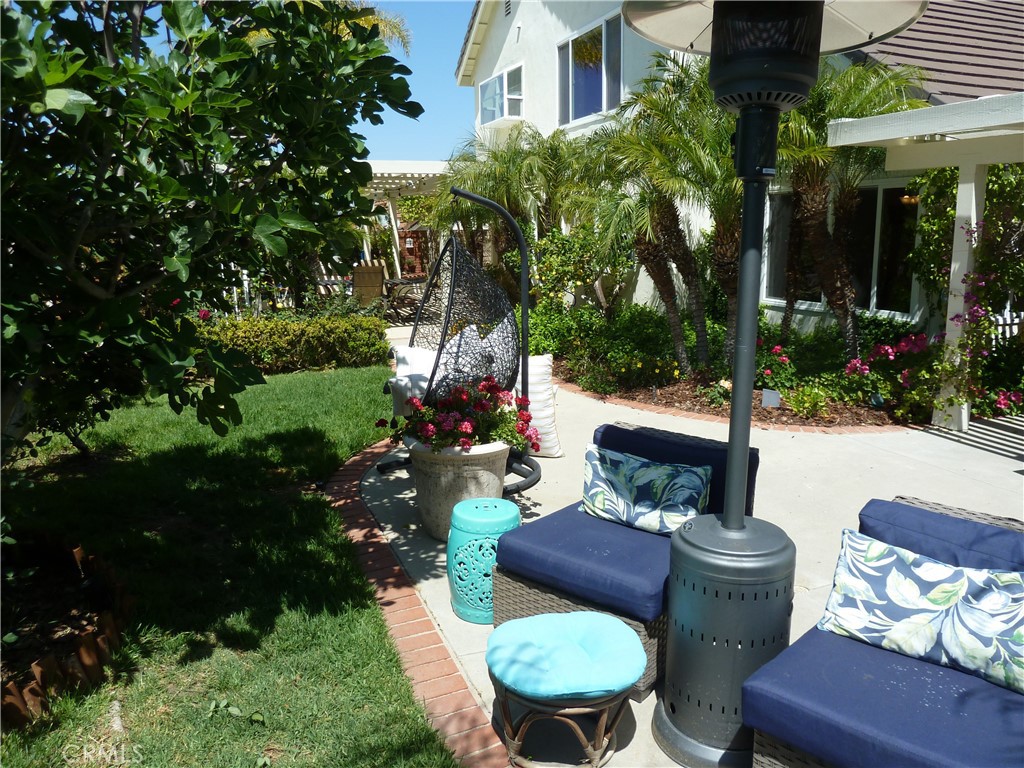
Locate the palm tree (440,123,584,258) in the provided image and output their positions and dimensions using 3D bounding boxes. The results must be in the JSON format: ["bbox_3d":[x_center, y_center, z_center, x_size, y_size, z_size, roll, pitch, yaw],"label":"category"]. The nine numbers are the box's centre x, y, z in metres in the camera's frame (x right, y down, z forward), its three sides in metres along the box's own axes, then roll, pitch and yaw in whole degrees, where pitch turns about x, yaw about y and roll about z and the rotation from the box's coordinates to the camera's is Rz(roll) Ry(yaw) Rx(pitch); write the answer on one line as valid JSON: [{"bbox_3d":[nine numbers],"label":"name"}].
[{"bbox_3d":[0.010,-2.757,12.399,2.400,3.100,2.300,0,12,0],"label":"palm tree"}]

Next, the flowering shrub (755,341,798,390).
[{"bbox_3d":[2.799,-0.242,7.913,0.520,0.520,0.480,4,12,20],"label":"flowering shrub"}]

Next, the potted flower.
[{"bbox_3d":[-0.299,0.384,4.088,0.860,0.860,0.760,-1,12,-4],"label":"potted flower"}]

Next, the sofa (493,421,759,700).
[{"bbox_3d":[0.481,0.658,3.090,0.700,0.715,0.910,9,15,39],"label":"sofa"}]

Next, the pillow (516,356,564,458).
[{"bbox_3d":[0.131,0.158,5.543,0.520,0.700,0.220,-4,2,-20],"label":"pillow"}]

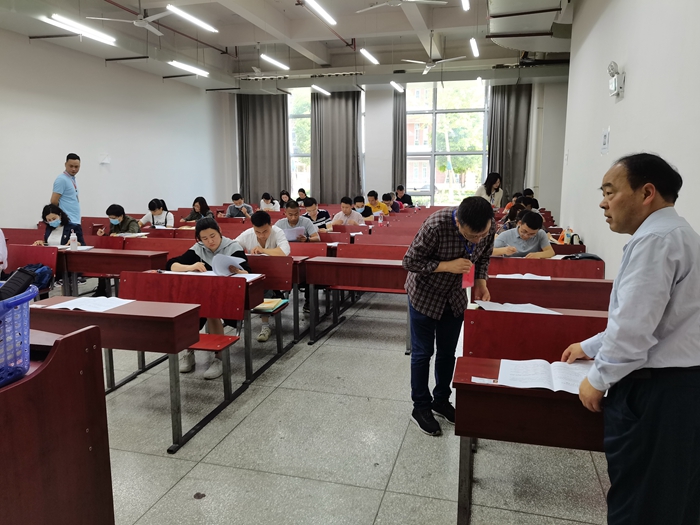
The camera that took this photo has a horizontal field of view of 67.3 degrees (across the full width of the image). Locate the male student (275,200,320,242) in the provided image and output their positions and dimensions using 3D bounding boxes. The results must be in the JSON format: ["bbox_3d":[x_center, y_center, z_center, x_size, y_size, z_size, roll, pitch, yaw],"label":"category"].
[{"bbox_3d":[-0.626,-0.107,6.087,0.550,1.210,0.720,2,10,11],"label":"male student"}]

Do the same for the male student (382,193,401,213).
[{"bbox_3d":[0.817,-0.843,10.886,0.500,1.130,0.660,4,10,23],"label":"male student"}]

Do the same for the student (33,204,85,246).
[{"bbox_3d":[-3.322,-0.062,6.096,0.600,1.240,0.800,3,10,15],"label":"student"}]

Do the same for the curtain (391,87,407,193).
[{"bbox_3d":[1.252,-2.604,13.636,0.397,3.669,0.180,3,10,15],"label":"curtain"}]

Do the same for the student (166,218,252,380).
[{"bbox_3d":[-1.162,0.235,4.403,0.680,1.200,0.800,3,10,15],"label":"student"}]

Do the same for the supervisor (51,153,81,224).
[{"bbox_3d":[-3.529,-0.433,6.619,0.340,1.790,0.480,3,10,16],"label":"supervisor"}]

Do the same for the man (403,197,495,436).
[{"bbox_3d":[0.549,0.315,3.037,0.470,1.380,0.570,-6,11,-31],"label":"man"}]

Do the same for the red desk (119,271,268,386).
[{"bbox_3d":[-1.166,0.454,3.976,1.030,0.800,0.450,2,10,15],"label":"red desk"}]

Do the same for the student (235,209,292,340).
[{"bbox_3d":[-0.873,0.075,5.166,0.570,1.155,0.770,2,10,10],"label":"student"}]

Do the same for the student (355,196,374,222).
[{"bbox_3d":[0.209,-0.517,8.719,0.490,1.150,0.700,2,10,15],"label":"student"}]

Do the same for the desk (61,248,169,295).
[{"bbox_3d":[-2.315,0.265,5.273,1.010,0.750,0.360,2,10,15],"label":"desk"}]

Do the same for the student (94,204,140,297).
[{"bbox_3d":[-2.850,-0.142,6.521,0.530,1.145,0.720,2,10,15],"label":"student"}]

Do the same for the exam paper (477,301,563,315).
[{"bbox_3d":[0.974,0.270,3.053,0.410,0.050,0.290,-3,10,-16],"label":"exam paper"}]

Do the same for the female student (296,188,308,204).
[{"bbox_3d":[-1.158,-1.196,12.872,0.500,1.250,0.750,3,10,15],"label":"female student"}]

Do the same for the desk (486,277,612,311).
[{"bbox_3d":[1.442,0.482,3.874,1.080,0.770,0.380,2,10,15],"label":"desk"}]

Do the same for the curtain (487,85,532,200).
[{"bbox_3d":[3.897,-2.480,12.932,0.950,3.600,0.180,2,10,15],"label":"curtain"}]

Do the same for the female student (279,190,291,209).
[{"bbox_3d":[-1.526,-1.117,12.478,0.480,1.180,0.640,2,10,15],"label":"female student"}]

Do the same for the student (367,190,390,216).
[{"bbox_3d":[0.470,-0.698,9.615,0.490,1.210,0.700,3,10,20],"label":"student"}]

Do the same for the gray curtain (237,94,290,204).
[{"bbox_3d":[-2.388,-2.768,14.646,1.564,3.676,0.180,3,10,15],"label":"gray curtain"}]

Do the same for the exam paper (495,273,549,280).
[{"bbox_3d":[1.241,0.099,3.803,0.380,0.020,0.270,2,10,15],"label":"exam paper"}]

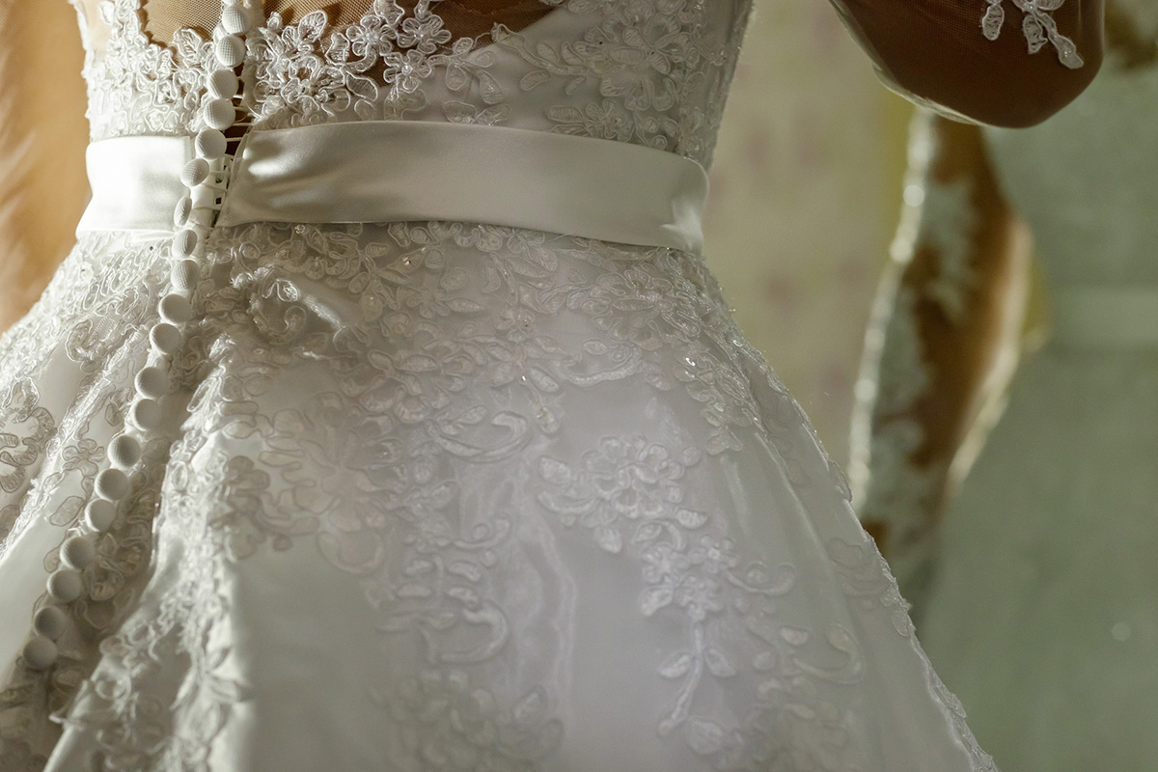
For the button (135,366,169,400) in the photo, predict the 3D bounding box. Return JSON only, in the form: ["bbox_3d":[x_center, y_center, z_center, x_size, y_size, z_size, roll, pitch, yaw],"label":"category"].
[{"bbox_3d":[-0.159,-0.001,1.009,0.012,0.012,0.006,2,-6,0],"label":"button"}]

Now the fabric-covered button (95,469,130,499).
[{"bbox_3d":[-0.167,0.035,0.966,0.012,0.012,0.006,4,-12,-11],"label":"fabric-covered button"}]

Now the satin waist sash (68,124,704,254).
[{"bbox_3d":[-0.076,-0.077,1.105,0.280,0.041,0.204,2,-1,38],"label":"satin waist sash"}]

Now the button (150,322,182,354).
[{"bbox_3d":[-0.151,-0.018,0.985,0.012,0.012,0.006,4,-14,-14],"label":"button"}]

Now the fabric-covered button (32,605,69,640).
[{"bbox_3d":[-0.190,0.085,0.969,0.012,0.012,0.006,2,-7,-4],"label":"fabric-covered button"}]

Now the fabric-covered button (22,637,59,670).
[{"bbox_3d":[-0.192,0.096,0.964,0.012,0.012,0.006,2,-9,-4],"label":"fabric-covered button"}]

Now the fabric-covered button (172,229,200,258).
[{"bbox_3d":[-0.148,-0.054,1.020,0.012,0.012,0.006,2,-5,37],"label":"fabric-covered button"}]

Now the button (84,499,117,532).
[{"bbox_3d":[-0.171,0.046,0.962,0.012,0.012,0.006,4,-11,-14],"label":"button"}]

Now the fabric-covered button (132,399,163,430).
[{"bbox_3d":[-0.161,0.011,1.005,0.012,0.012,0.006,2,-6,0],"label":"fabric-covered button"}]

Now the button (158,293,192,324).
[{"bbox_3d":[-0.148,-0.028,0.989,0.012,0.012,0.006,4,-15,-11],"label":"button"}]

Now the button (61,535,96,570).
[{"bbox_3d":[-0.176,0.058,0.950,0.012,0.012,0.006,4,-12,-11],"label":"button"}]

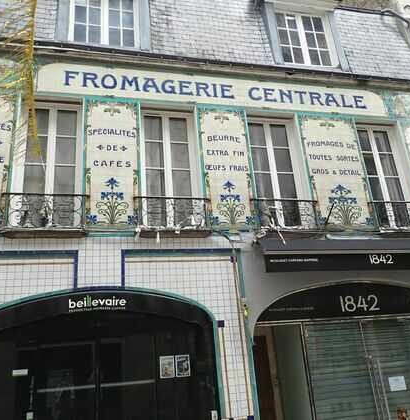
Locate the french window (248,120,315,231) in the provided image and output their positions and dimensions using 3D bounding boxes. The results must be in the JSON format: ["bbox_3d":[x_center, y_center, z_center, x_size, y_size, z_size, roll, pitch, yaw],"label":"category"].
[{"bbox_3d":[1.376,-0.706,7.746,1.080,2.340,0.200,1,-22,-13],"label":"french window"}]

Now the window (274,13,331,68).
[{"bbox_3d":[2.250,-3.886,9.172,1.220,1.490,0.100,1,-22,-13],"label":"window"}]

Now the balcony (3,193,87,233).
[{"bbox_3d":[-2.454,0.038,6.213,1.220,0.580,0.160,1,-22,-13],"label":"balcony"}]

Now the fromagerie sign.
[{"bbox_3d":[0.485,-2.320,7.974,7.050,0.640,0.060,1,-22,-13],"label":"fromagerie sign"}]

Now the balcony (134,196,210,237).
[{"bbox_3d":[-0.513,0.086,6.666,1.250,0.580,0.160,1,-22,-13],"label":"balcony"}]

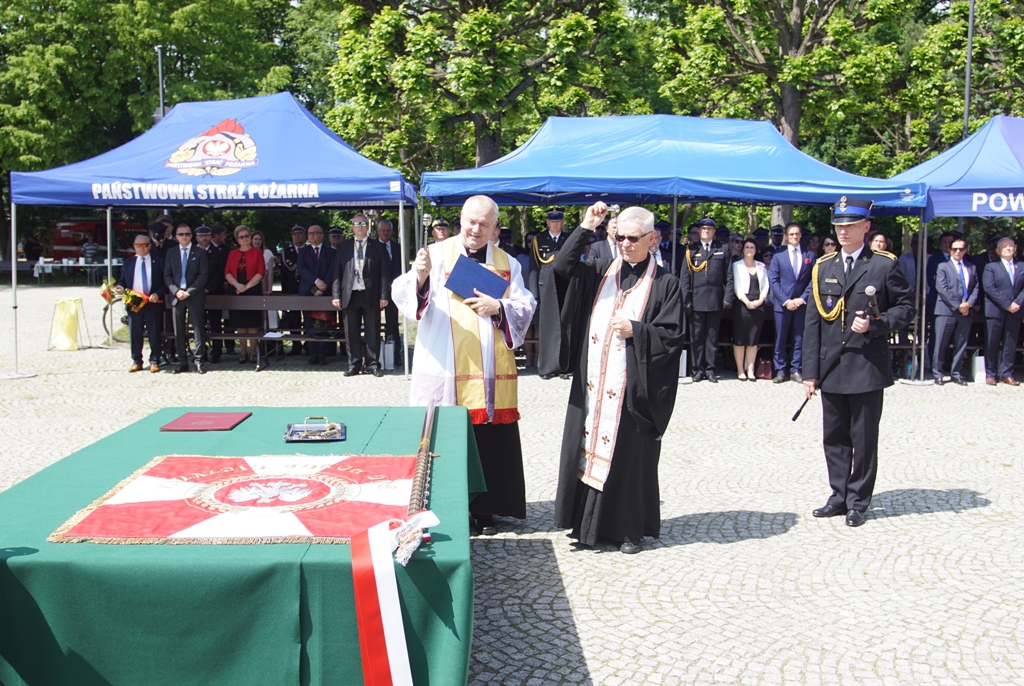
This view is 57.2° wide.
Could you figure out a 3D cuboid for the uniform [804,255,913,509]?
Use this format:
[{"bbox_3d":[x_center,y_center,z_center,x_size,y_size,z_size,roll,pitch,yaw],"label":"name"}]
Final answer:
[{"bbox_3d":[2.005,0.219,5.439,0.570,1.523,0.370,6,8,42],"label":"uniform"}]

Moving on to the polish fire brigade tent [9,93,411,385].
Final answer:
[{"bbox_3d":[-3.519,-1.478,12.186,4.420,3.400,2.950,0,6,-3],"label":"polish fire brigade tent"}]

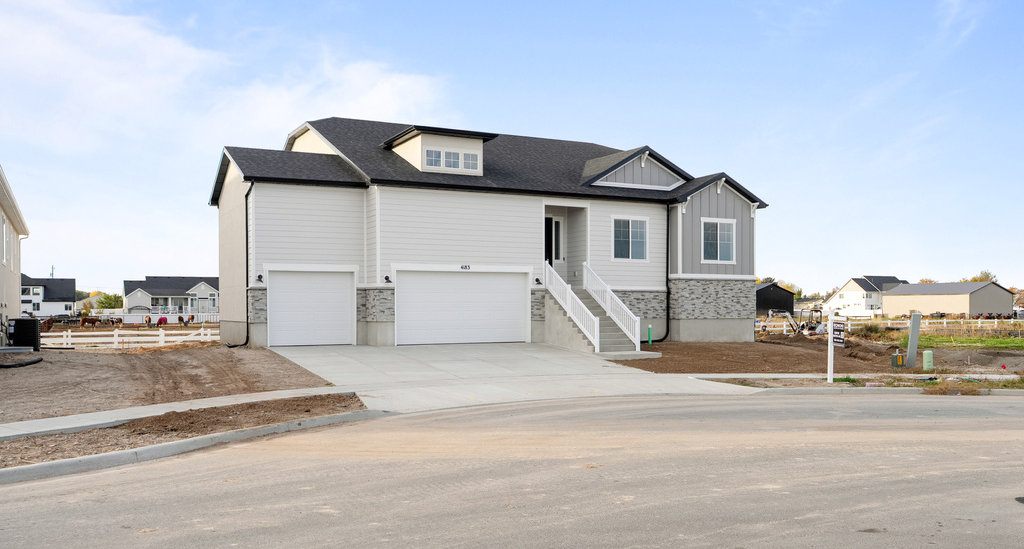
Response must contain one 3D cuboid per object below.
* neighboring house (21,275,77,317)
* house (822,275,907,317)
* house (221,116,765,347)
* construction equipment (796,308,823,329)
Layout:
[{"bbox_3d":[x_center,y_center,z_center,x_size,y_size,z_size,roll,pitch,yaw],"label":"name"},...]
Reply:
[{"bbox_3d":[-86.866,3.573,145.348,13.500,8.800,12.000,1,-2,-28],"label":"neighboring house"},{"bbox_3d":[90.337,5.548,202.327,17.500,10.000,13.500,1,-2,-28],"label":"house"},{"bbox_3d":[-2.796,-2.124,36.456,20.500,9.900,19.500,1,-2,-28],"label":"house"},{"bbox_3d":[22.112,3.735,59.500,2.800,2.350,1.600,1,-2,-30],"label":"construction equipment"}]

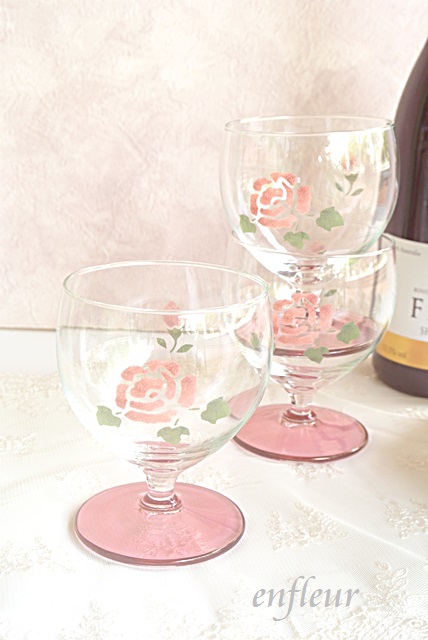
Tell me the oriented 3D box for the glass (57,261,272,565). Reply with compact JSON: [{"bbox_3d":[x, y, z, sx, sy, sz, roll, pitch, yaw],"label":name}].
[{"bbox_3d":[-0.021,0.037,0.417,0.088,0.106,0.088,2,17,0],"label":"glass"}]

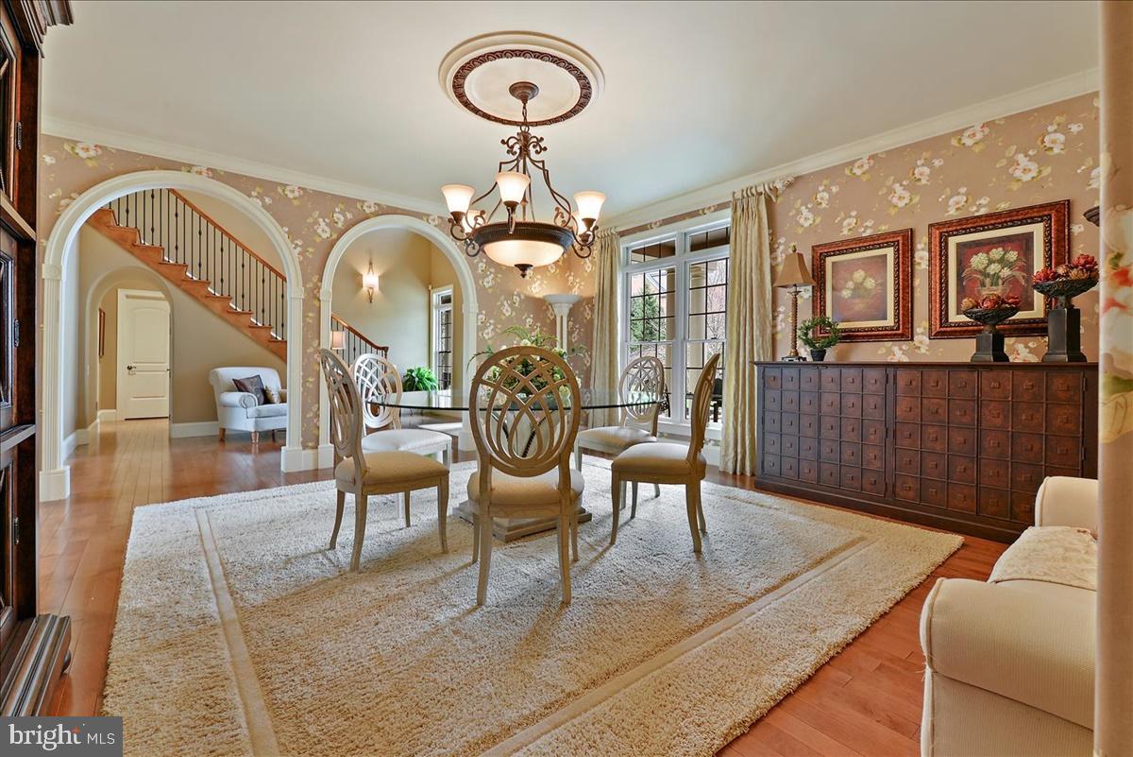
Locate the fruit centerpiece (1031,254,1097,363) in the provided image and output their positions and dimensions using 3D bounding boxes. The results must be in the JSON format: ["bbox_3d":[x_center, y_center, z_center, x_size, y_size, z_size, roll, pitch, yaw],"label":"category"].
[{"bbox_3d":[2.789,-0.390,2.640,0.270,0.606,0.270,-1,2,-41],"label":"fruit centerpiece"}]

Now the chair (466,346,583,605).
[{"bbox_3d":[-0.185,0.391,2.108,0.520,1.050,0.580,0,1,-3],"label":"chair"}]

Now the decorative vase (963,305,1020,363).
[{"bbox_3d":[2.586,-0.270,2.878,0.260,0.345,0.260,-1,2,-41],"label":"decorative vase"}]

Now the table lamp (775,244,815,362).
[{"bbox_3d":[1.806,-0.597,3.740,0.230,0.930,0.230,-1,1,-39],"label":"table lamp"}]

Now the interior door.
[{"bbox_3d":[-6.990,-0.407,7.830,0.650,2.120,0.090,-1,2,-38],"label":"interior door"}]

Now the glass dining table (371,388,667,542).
[{"bbox_3d":[-0.283,0.497,3.030,1.820,0.775,1.820,0,1,0],"label":"glass dining table"}]

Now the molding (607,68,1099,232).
[{"bbox_3d":[1.530,-1.748,4.317,0.115,0.115,4.400,-1,2,-41],"label":"molding"}]

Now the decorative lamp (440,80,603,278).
[{"bbox_3d":[-0.274,-1.204,2.950,0.980,1.130,0.950,1,1,0],"label":"decorative lamp"}]

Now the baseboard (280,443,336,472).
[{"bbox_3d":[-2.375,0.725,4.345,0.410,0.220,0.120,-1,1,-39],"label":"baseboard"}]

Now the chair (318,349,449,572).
[{"bbox_3d":[-0.973,0.374,2.474,0.580,1.050,0.520,-1,2,-41],"label":"chair"}]

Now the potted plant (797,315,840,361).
[{"bbox_3d":[1.927,-0.303,3.604,0.170,0.350,0.290,-1,1,-39],"label":"potted plant"}]

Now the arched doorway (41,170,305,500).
[{"bbox_3d":[-3.080,-0.400,3.860,1.630,2.500,0.200,-1,2,-38],"label":"arched doorway"}]

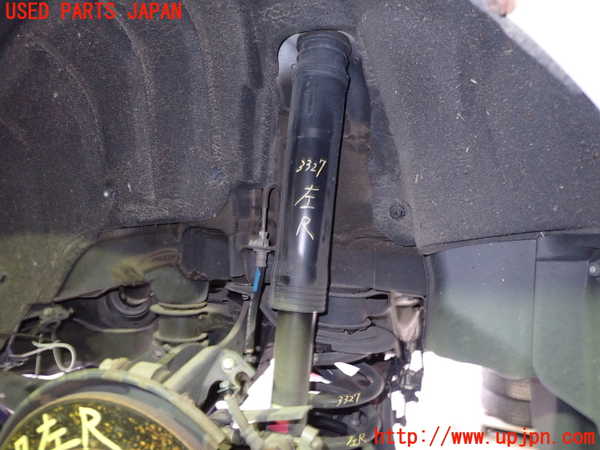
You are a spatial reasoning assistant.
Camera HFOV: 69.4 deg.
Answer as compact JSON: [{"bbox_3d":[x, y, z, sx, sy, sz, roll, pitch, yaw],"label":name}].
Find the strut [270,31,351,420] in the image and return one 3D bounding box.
[{"bbox_3d":[0.010,0.002,0.600,0.080,0.550,0.080,5,0,0],"label":"strut"}]

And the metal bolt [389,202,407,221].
[{"bbox_3d":[0.151,-0.021,0.670,0.026,0.026,0.014,0,-2,11],"label":"metal bolt"}]

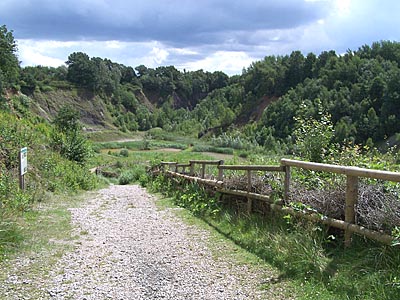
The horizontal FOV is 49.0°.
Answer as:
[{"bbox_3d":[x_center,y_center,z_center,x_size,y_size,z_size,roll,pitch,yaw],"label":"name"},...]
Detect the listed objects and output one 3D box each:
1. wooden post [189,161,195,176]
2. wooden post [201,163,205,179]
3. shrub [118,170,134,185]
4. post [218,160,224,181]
[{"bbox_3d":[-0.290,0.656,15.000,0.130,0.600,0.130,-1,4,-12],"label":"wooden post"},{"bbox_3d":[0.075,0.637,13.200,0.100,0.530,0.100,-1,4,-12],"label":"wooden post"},{"bbox_3d":[-3.515,1.315,21.000,0.800,0.700,0.750,0,4,0],"label":"shrub"},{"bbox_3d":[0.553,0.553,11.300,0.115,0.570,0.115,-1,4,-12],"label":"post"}]

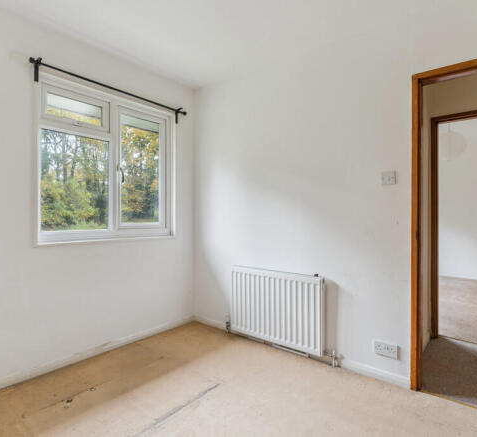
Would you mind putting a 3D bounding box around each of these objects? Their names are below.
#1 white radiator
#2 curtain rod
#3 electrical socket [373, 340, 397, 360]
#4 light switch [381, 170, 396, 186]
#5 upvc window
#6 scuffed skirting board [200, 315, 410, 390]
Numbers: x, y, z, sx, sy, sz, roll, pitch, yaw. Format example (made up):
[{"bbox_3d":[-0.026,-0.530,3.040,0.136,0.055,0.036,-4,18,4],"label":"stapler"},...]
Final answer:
[{"bbox_3d":[0.295,0.736,2.605,0.875,0.595,0.085,0,0,39],"label":"white radiator"},{"bbox_3d":[-0.976,-1.033,2.652,0.095,0.143,1.420,0,0,39],"label":"curtain rod"},{"bbox_3d":[1.008,0.894,2.110,0.146,0.087,0.022,0,0,39],"label":"electrical socket"},{"bbox_3d":[1.023,-0.275,2.102,0.087,0.087,0.014,0,0,39],"label":"light switch"},{"bbox_3d":[-1.082,-0.423,2.708,0.080,1.210,1.225,0,0,39],"label":"upvc window"},{"bbox_3d":[0.309,1.065,2.675,2.080,0.072,0.018,0,0,39],"label":"scuffed skirting board"}]

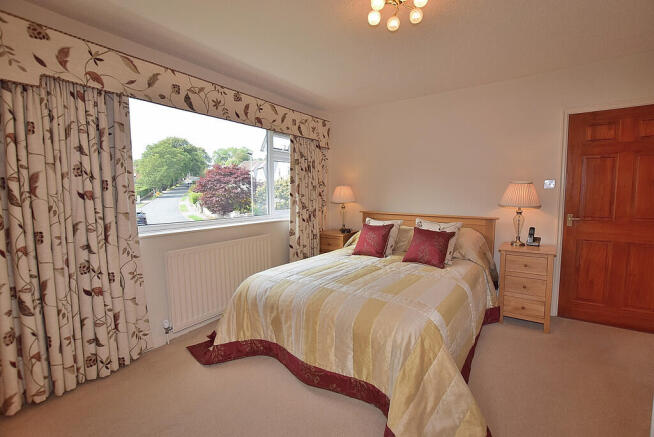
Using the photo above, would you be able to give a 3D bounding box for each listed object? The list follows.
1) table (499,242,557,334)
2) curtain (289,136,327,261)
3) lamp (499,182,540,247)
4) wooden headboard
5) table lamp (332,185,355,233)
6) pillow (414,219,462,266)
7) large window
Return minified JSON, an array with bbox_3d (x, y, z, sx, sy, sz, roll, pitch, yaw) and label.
[{"bbox_3d":[1.947,0.647,2.678,0.410,0.690,0.430,3,6,38],"label":"table"},{"bbox_3d":[-0.205,-0.077,3.595,0.160,1.980,0.700,3,6,38],"label":"curtain"},{"bbox_3d":[1.891,-0.032,2.681,0.335,0.650,0.335,3,6,38],"label":"lamp"},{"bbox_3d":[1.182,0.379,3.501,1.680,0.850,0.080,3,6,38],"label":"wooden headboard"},{"bbox_3d":[0.252,-0.133,3.945,0.335,0.655,0.335,-1,5,0],"label":"table lamp"},{"bbox_3d":[1.094,0.223,2.728,0.440,0.440,0.140,3,-20,38],"label":"pillow"},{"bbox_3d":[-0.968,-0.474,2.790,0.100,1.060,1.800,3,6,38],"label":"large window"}]

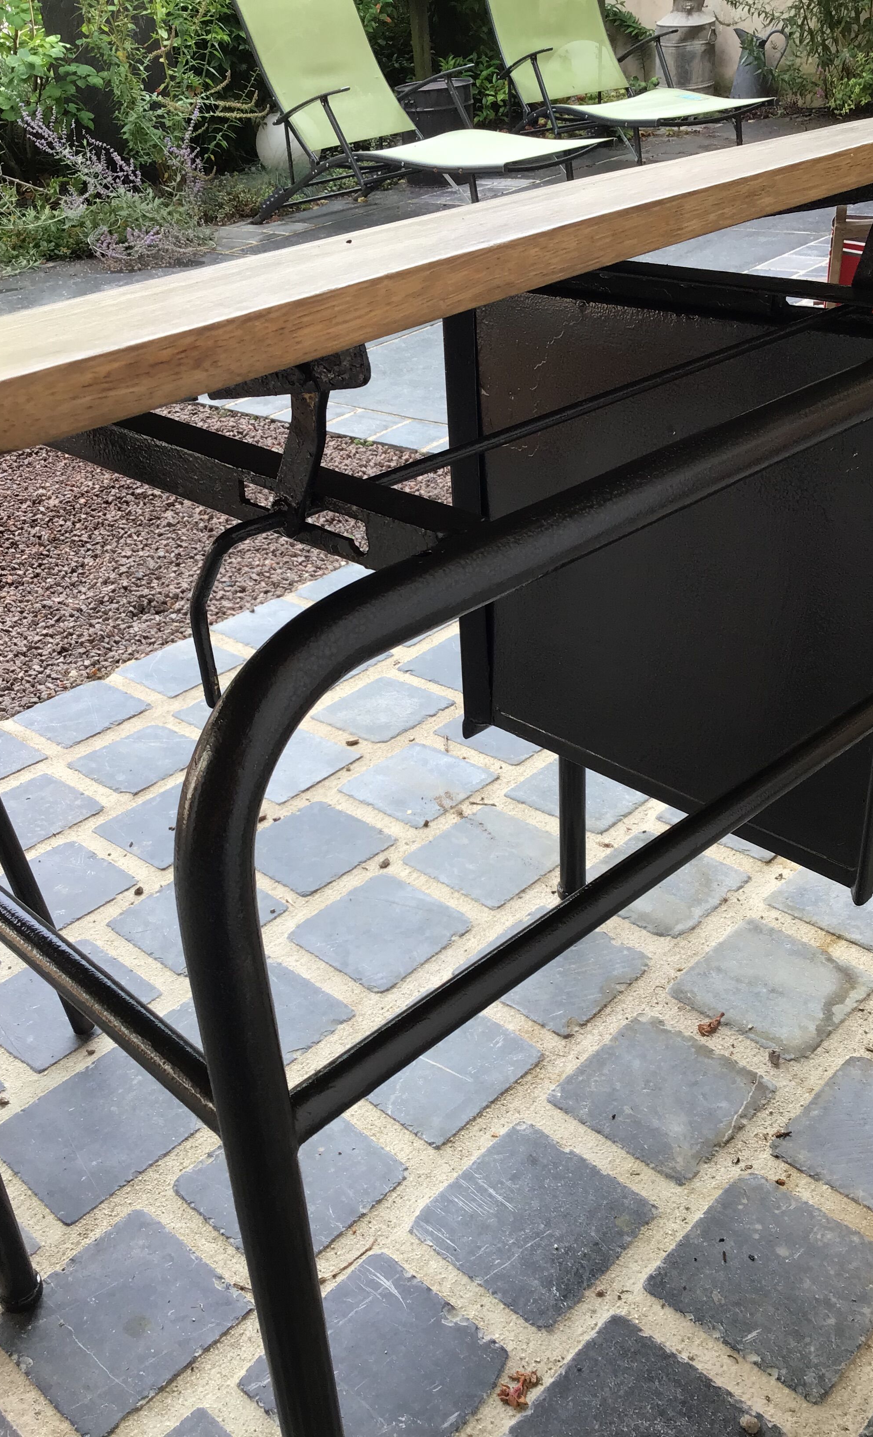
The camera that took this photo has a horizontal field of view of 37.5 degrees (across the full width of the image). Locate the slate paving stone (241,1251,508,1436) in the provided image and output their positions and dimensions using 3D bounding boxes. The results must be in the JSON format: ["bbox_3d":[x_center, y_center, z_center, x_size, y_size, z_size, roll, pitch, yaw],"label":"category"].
[{"bbox_3d":[-0.045,0.491,0.955,0.135,0.030,0.148,21,38,38],"label":"slate paving stone"}]

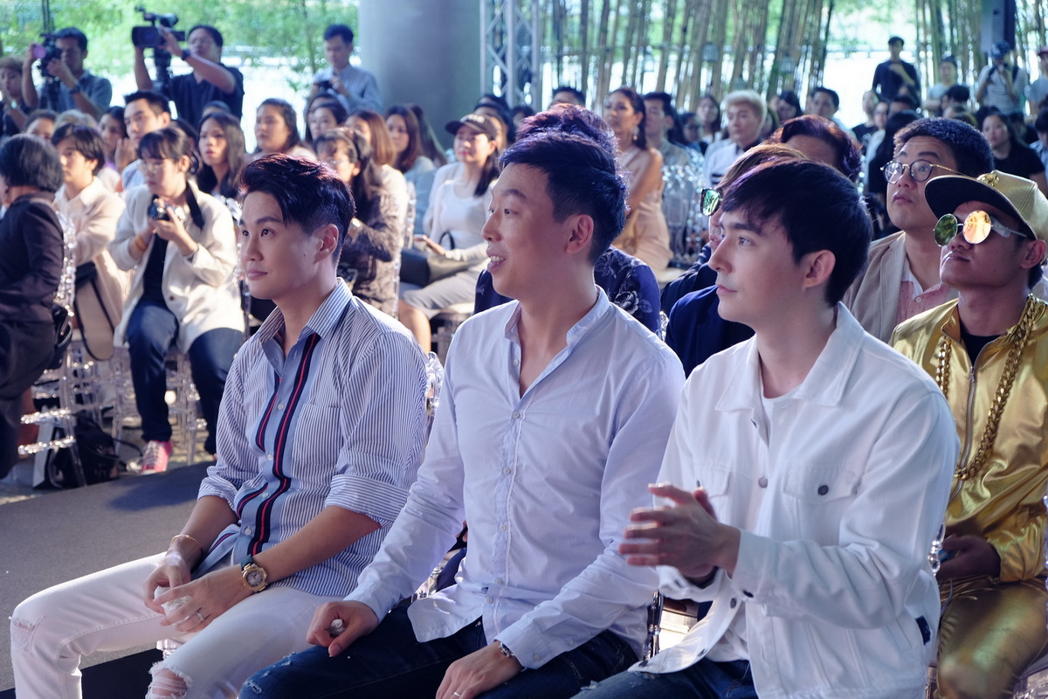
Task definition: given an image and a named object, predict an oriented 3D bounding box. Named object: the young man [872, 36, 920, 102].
[{"bbox_3d":[3.566,-2.141,17.133,0.480,1.734,0.310,3,9,17],"label":"young man"}]

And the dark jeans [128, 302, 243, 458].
[{"bbox_3d":[-1.106,0.071,6.216,0.420,0.540,0.550,5,10,28],"label":"dark jeans"}]

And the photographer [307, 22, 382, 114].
[{"bbox_3d":[-1.142,-1.236,11.429,0.460,1.689,0.370,5,10,30],"label":"photographer"}]

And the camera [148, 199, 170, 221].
[{"bbox_3d":[-1.232,-0.473,6.030,0.080,0.072,0.115,-16,17,-41],"label":"camera"}]

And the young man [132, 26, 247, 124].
[{"bbox_3d":[-2.131,-1.233,11.429,0.560,1.683,0.550,7,11,36],"label":"young man"}]

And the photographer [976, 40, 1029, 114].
[{"bbox_3d":[4.611,-2.119,17.129,0.500,1.692,0.400,3,9,20],"label":"photographer"}]

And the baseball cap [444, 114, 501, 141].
[{"bbox_3d":[-0.218,-0.937,7.500,0.175,0.125,0.250,7,3,36],"label":"baseball cap"}]

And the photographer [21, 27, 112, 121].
[{"bbox_3d":[-2.884,-1.208,11.327,0.500,1.664,0.480,7,11,36],"label":"photographer"}]

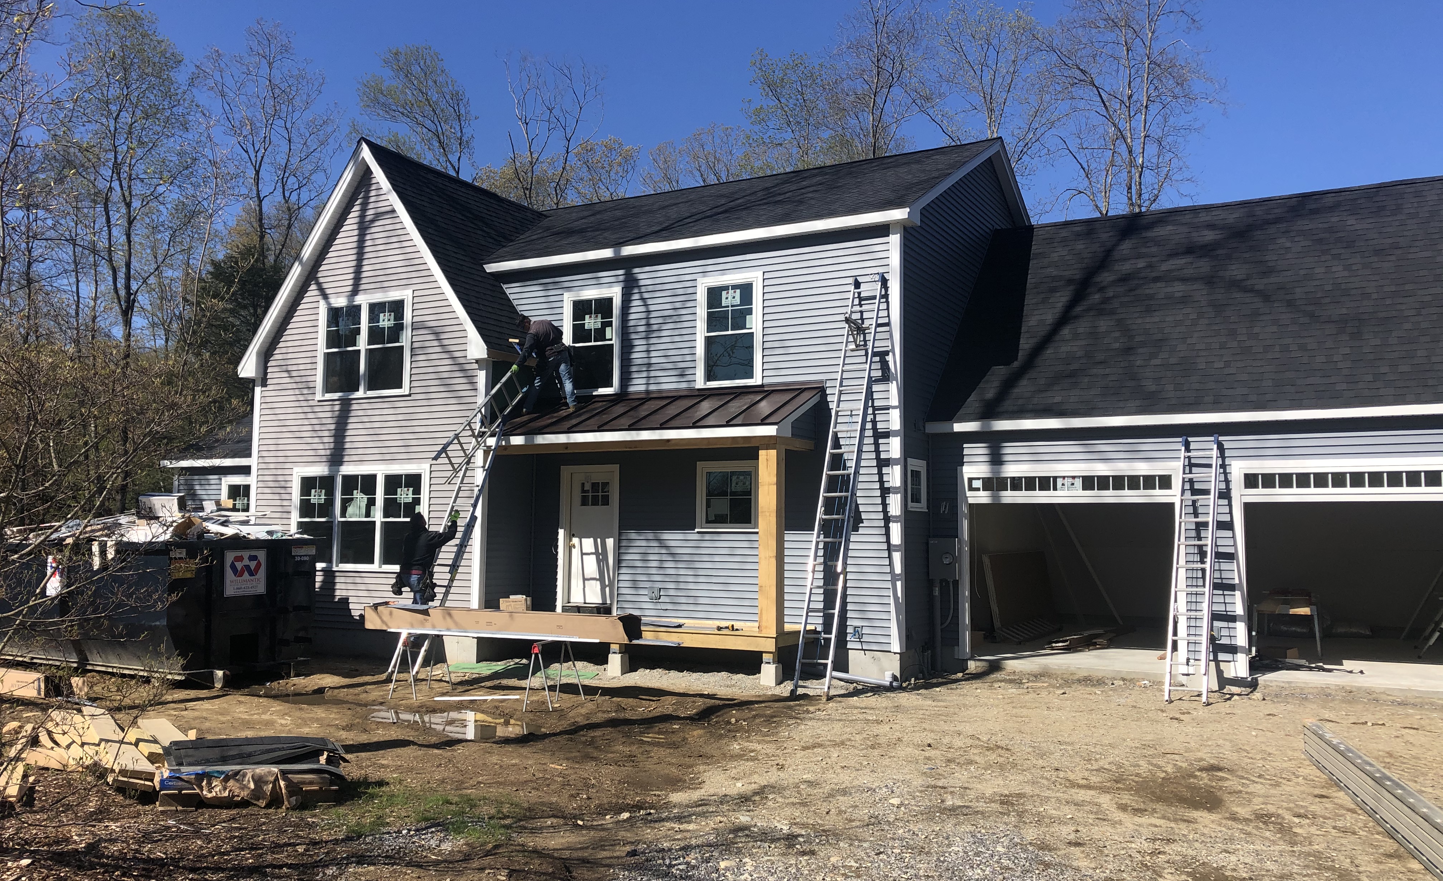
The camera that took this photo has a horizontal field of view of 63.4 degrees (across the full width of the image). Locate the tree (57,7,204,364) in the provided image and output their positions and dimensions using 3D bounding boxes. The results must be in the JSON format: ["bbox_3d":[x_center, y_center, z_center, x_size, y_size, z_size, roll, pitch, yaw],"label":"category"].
[{"bbox_3d":[-18.486,-4.376,35.953,4.800,18.634,4.800,3,-6,-27],"label":"tree"}]

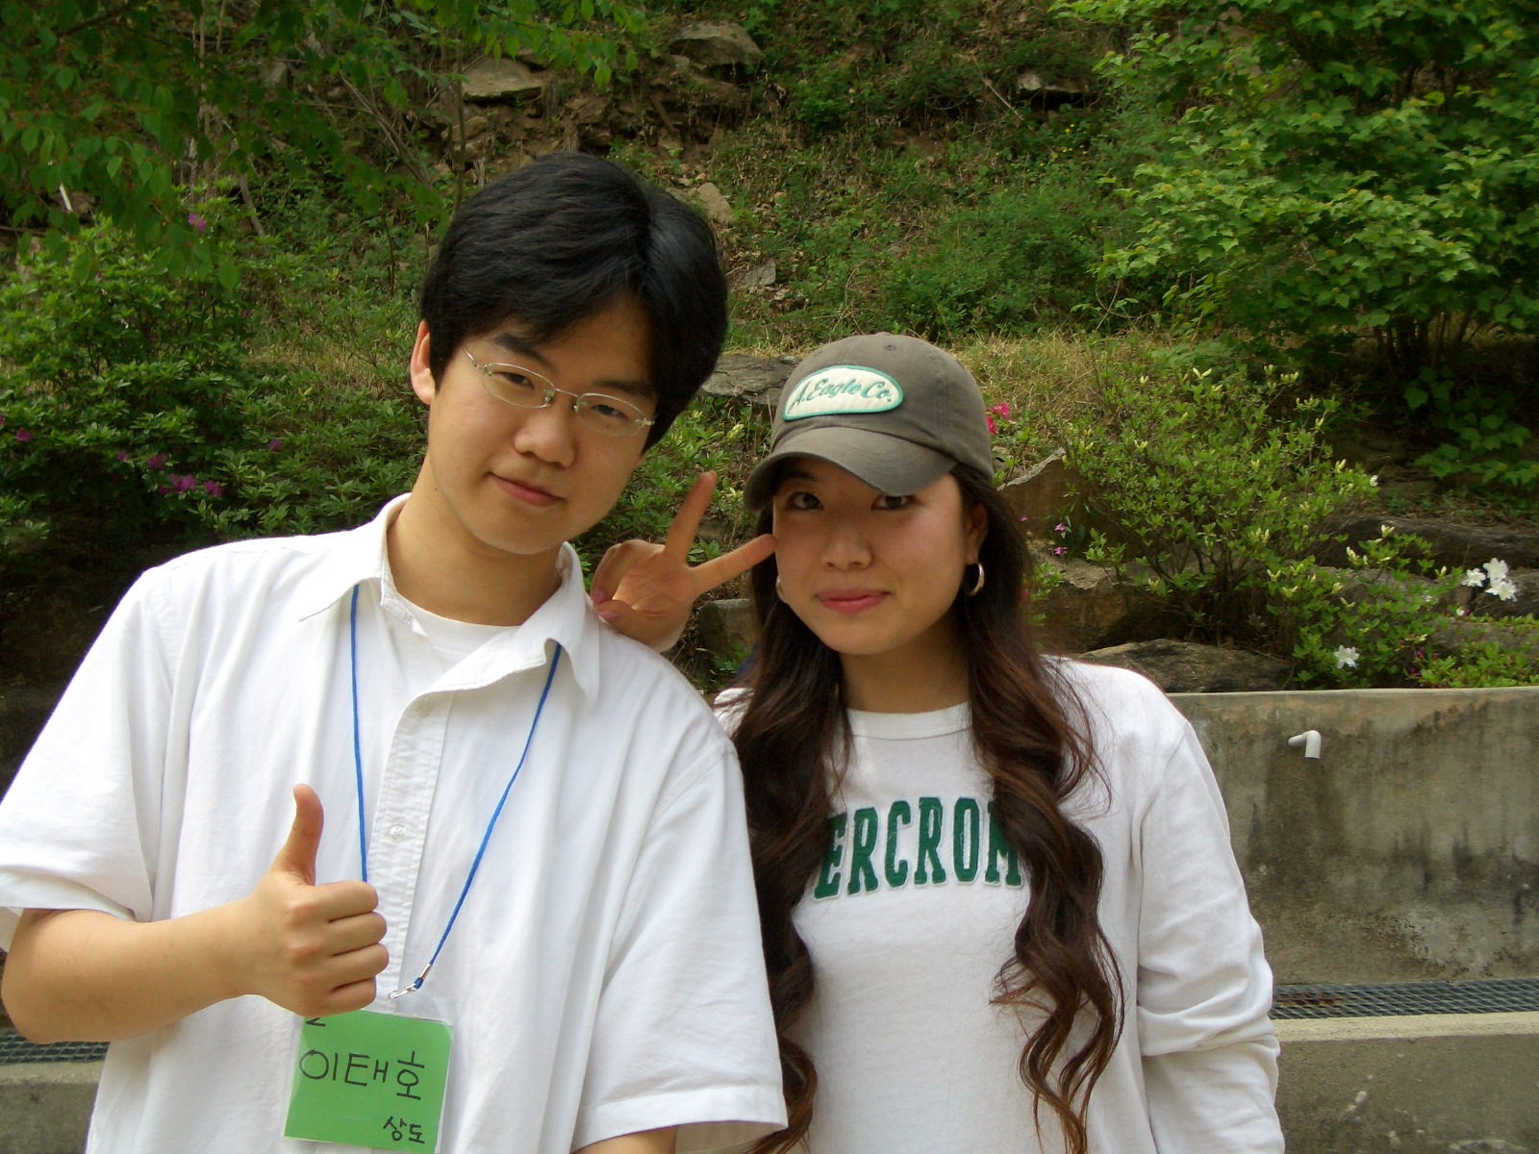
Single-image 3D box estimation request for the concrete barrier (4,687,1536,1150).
[{"bbox_3d":[0.049,0.843,6.408,4.200,1.084,0.952,-1,0,-5],"label":"concrete barrier"}]

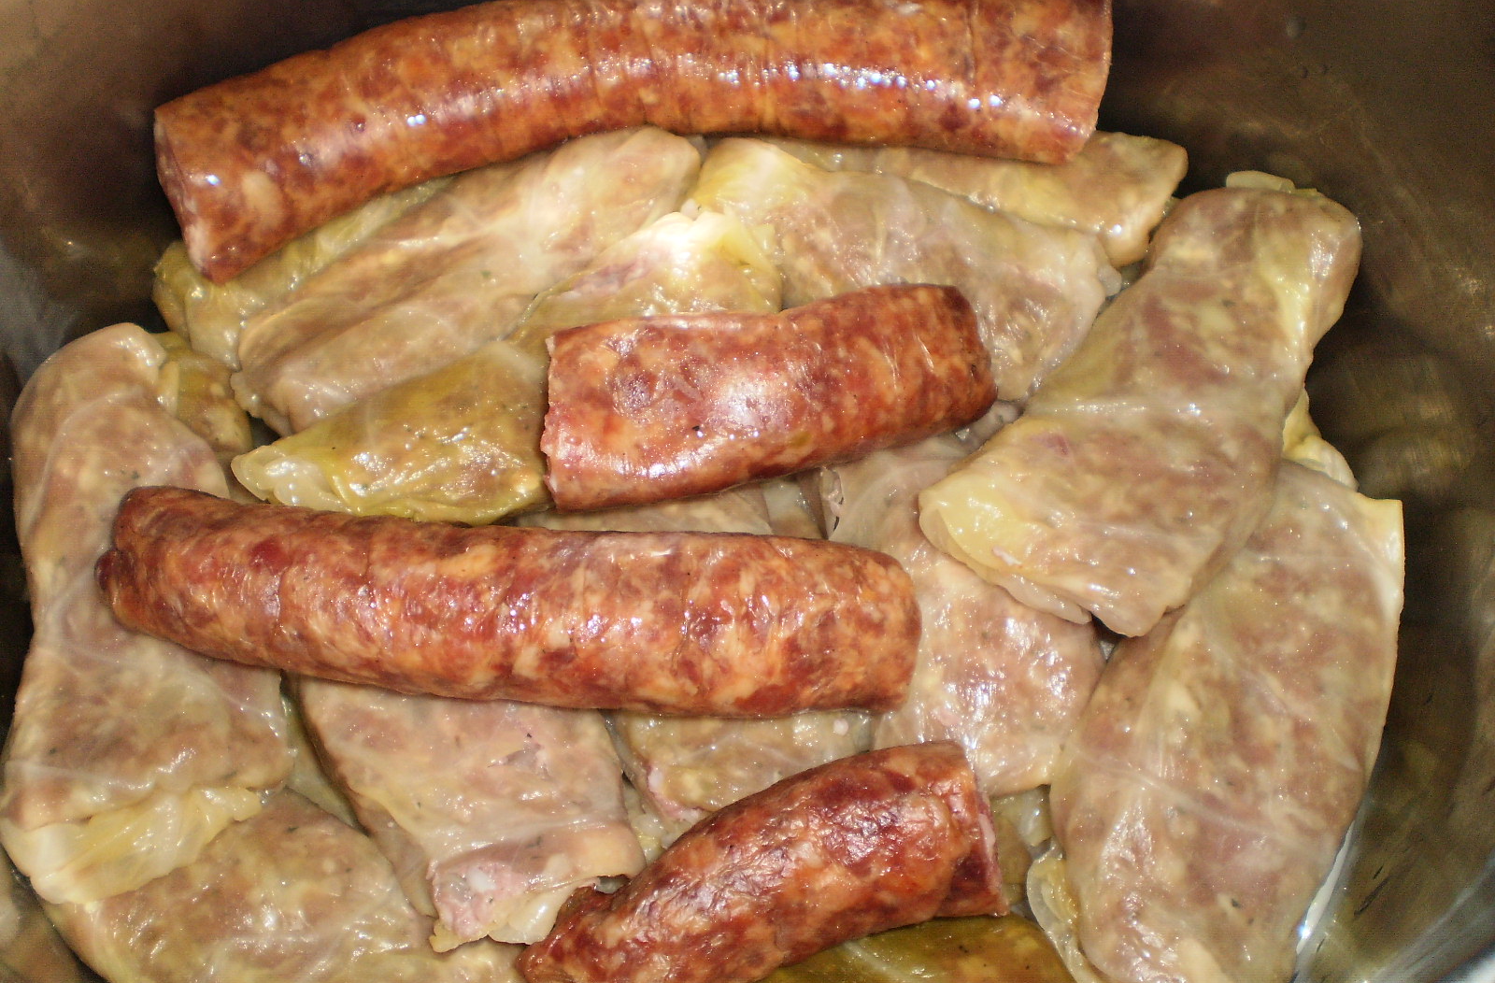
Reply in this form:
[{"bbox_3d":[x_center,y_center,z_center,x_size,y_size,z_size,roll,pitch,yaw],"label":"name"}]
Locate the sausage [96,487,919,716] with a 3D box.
[{"bbox_3d":[-0.042,0.020,0.279,0.145,0.038,0.036,3,65,1],"label":"sausage"}]

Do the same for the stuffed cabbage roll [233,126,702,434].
[{"bbox_3d":[-0.055,-0.048,0.322,0.100,0.036,0.043,-29,68,-13],"label":"stuffed cabbage roll"}]

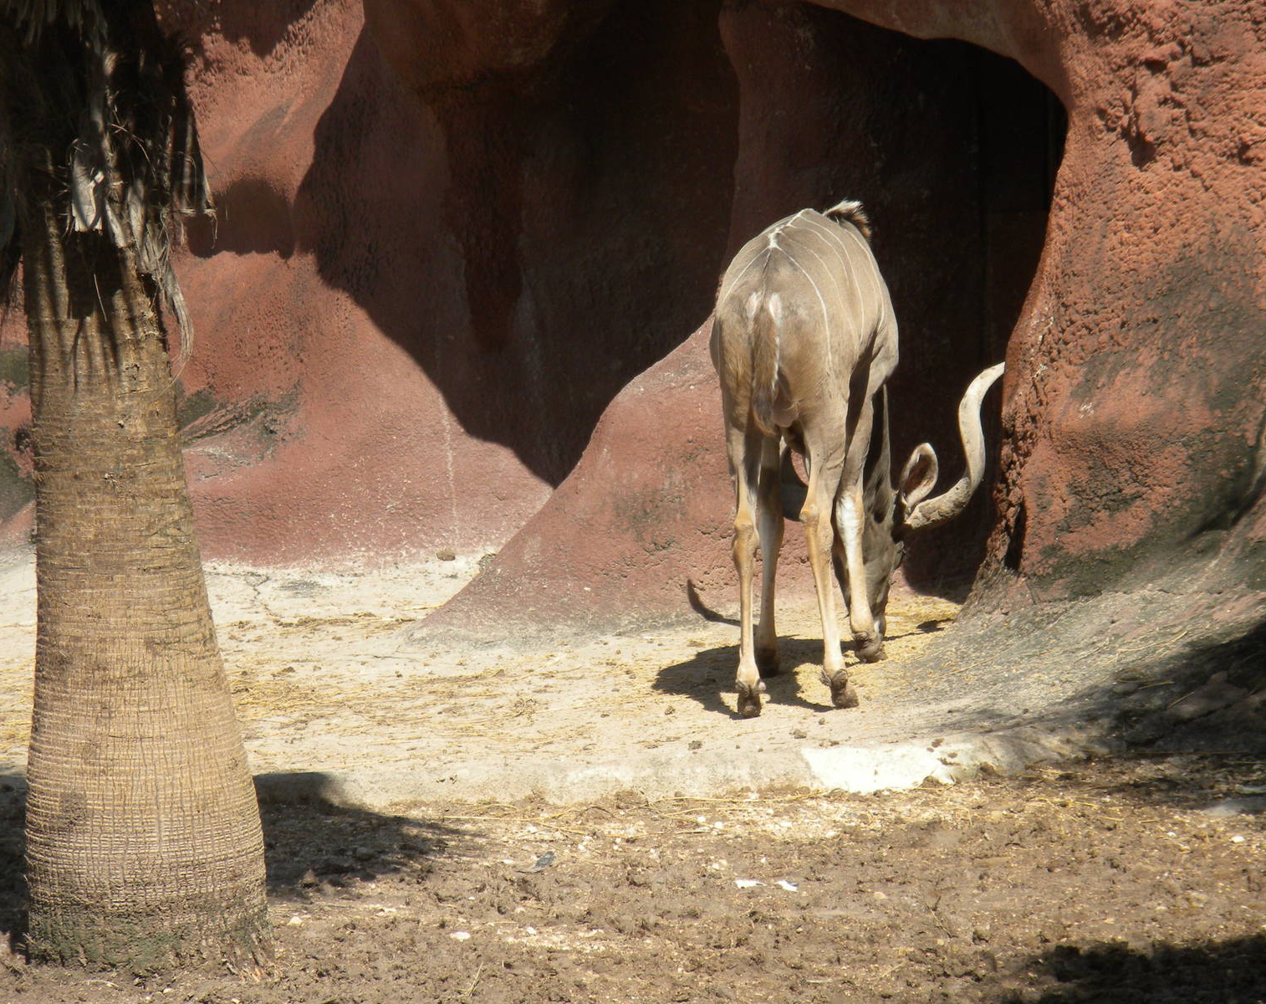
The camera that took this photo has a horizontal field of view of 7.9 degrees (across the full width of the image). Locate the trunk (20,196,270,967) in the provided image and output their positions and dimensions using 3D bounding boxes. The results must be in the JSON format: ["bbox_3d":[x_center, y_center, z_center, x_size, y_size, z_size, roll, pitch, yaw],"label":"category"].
[{"bbox_3d":[-1.188,0.194,22.437,0.595,1.847,0.595,0,8,0],"label":"trunk"}]

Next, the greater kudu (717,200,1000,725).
[{"bbox_3d":[0.592,-0.182,26.139,0.660,1.360,1.640,2,8,13],"label":"greater kudu"}]

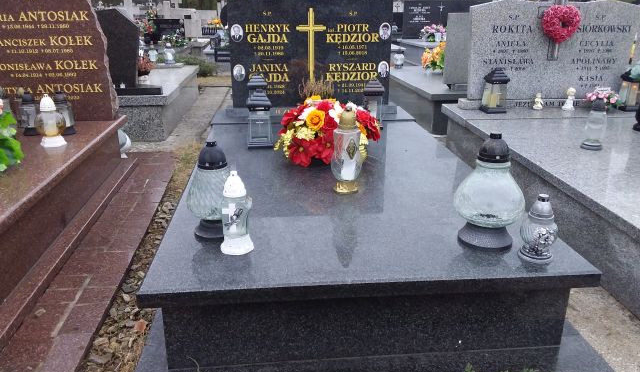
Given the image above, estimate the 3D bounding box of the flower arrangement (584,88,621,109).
[{"bbox_3d":[2.151,-0.671,3.946,0.274,0.159,0.180,-1,20,-5],"label":"flower arrangement"}]

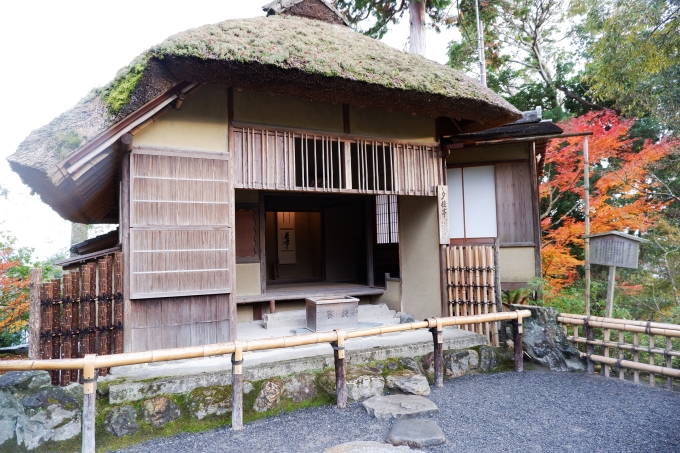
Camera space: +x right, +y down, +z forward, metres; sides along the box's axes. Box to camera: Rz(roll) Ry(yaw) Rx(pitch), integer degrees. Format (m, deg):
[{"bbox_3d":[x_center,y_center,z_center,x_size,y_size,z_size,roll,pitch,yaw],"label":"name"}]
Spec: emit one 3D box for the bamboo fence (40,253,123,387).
[{"bbox_3d":[-2.578,0.900,4.362,0.760,1.280,0.080,0,-3,-27],"label":"bamboo fence"}]

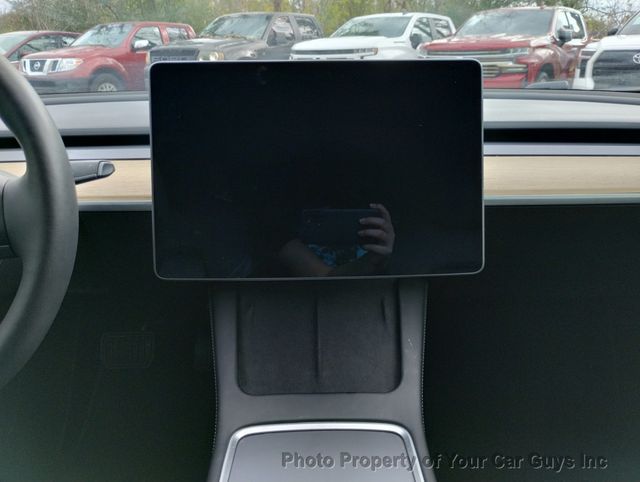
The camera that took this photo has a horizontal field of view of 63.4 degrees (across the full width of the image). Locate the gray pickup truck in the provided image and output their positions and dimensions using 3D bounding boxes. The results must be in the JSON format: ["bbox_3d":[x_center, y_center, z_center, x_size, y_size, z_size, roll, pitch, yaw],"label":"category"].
[{"bbox_3d":[-1.222,-4.102,11.692,2.020,1.920,5.700,12,24,30],"label":"gray pickup truck"}]

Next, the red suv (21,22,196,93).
[{"bbox_3d":[-4.180,-4.156,12.024,1.870,1.800,5.220,11,23,28],"label":"red suv"}]

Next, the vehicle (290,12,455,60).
[{"bbox_3d":[1.642,-3.997,11.396,2.070,1.920,5.850,14,25,33],"label":"vehicle"}]

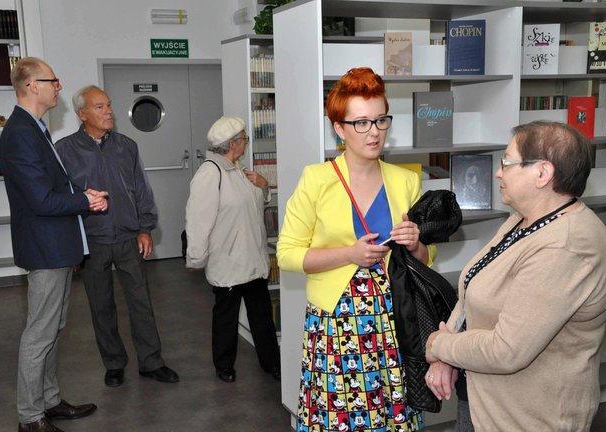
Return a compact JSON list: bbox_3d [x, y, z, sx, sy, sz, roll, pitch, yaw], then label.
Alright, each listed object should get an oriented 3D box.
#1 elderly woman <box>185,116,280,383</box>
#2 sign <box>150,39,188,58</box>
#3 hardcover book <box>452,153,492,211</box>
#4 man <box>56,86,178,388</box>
[{"bbox_3d":[-0.391,0.203,4.533,0.430,1.535,0.500,5,10,38],"label":"elderly woman"},{"bbox_3d":[-1.386,-1.745,8.089,0.400,0.197,0.010,-5,9,-24],"label":"sign"},{"bbox_3d":[0.784,-0.158,3.600,0.195,0.250,0.025,-1,3,4],"label":"hardcover book"},{"bbox_3d":[-1.085,0.127,4.514,0.600,1.720,0.420,-5,9,-27],"label":"man"}]

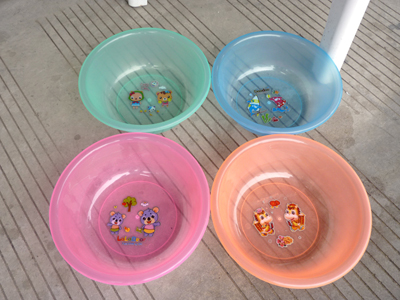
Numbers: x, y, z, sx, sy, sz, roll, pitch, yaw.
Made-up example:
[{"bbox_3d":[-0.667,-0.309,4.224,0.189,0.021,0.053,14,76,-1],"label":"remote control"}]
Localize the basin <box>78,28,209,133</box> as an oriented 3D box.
[{"bbox_3d":[-0.137,-0.162,0.880,0.324,0.112,0.324,0,62,-1],"label":"basin"}]

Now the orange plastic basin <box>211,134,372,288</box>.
[{"bbox_3d":[0.183,0.133,0.730,0.324,0.112,0.324,0,62,-1],"label":"orange plastic basin"}]

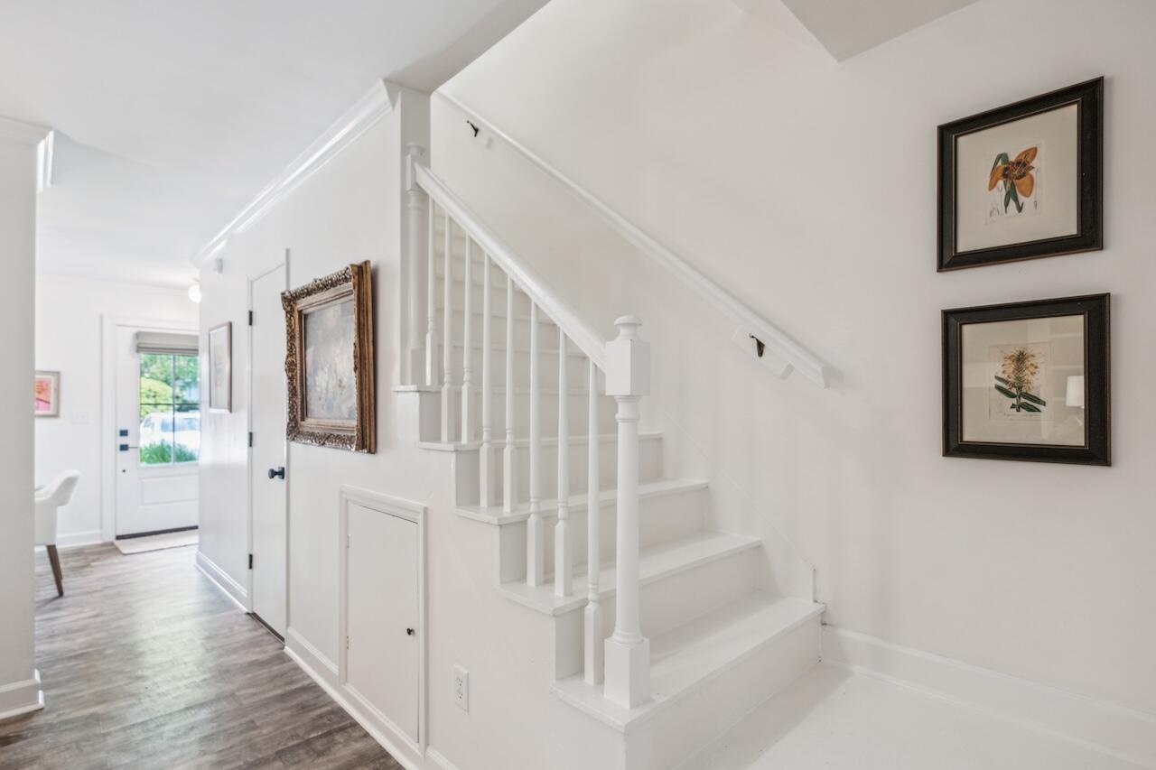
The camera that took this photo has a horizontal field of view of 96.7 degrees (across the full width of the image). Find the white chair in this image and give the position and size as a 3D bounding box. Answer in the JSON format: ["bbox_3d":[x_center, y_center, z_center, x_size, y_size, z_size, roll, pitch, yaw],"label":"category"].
[{"bbox_3d":[-3.800,1.020,3.490,0.610,0.820,0.600,1,-1,-45],"label":"white chair"}]

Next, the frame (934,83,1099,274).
[{"bbox_3d":[1.297,-0.604,1.531,0.375,0.467,0.030,-1,-1,43],"label":"frame"}]

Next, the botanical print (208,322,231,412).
[{"bbox_3d":[-2.610,-0.116,3.745,0.600,0.622,0.028,-1,-1,43],"label":"botanical print"}]

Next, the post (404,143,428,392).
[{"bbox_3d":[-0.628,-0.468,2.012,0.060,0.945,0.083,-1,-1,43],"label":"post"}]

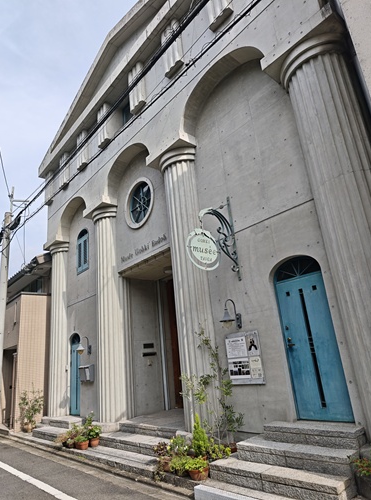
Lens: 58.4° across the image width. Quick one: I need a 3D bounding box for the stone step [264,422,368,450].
[{"bbox_3d":[1.609,2.345,4.232,0.364,0.163,1.255,11,-25,-40],"label":"stone step"}]

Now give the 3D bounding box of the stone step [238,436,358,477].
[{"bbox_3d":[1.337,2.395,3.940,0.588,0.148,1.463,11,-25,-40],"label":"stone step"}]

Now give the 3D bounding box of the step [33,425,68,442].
[{"bbox_3d":[-3.432,4.796,8.664,0.500,0.158,1.630,11,-25,-40],"label":"step"}]

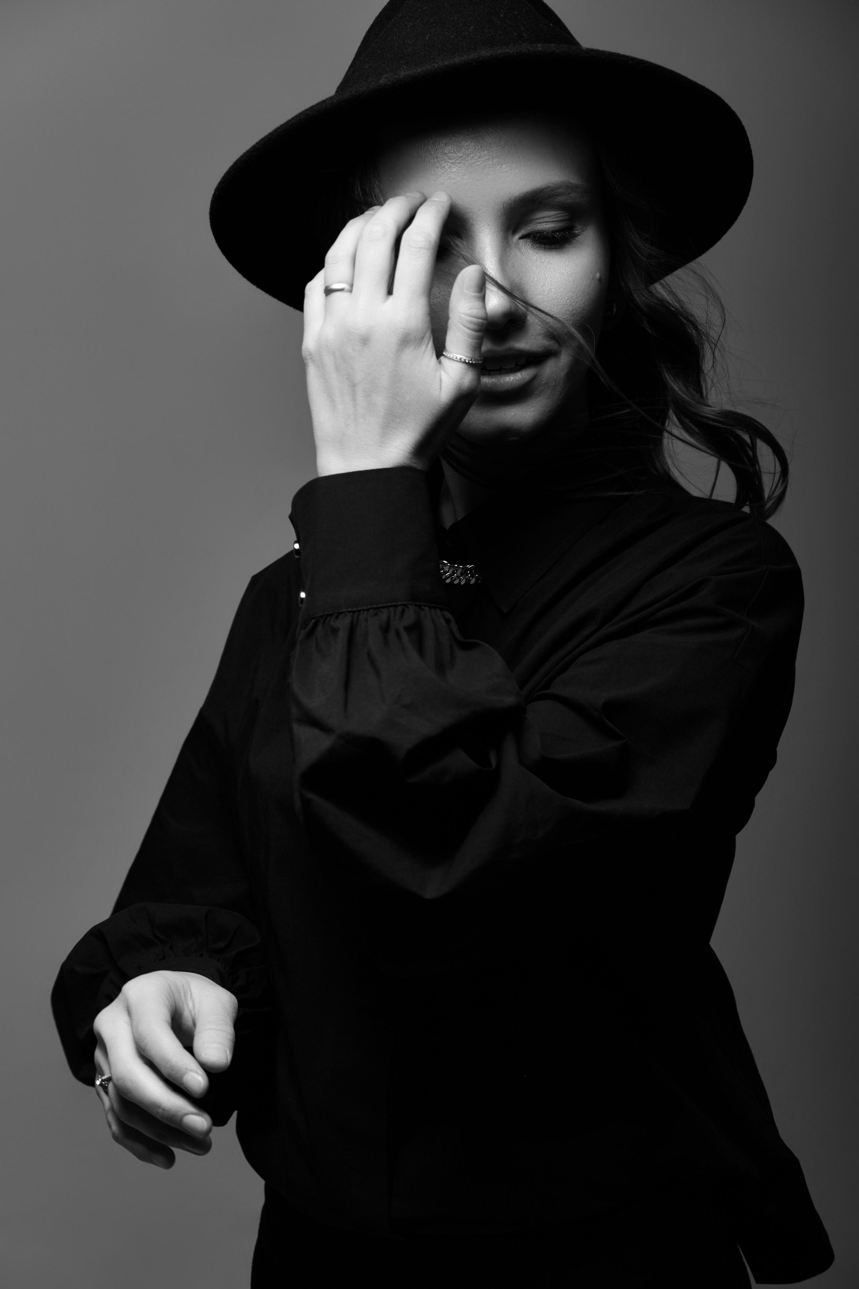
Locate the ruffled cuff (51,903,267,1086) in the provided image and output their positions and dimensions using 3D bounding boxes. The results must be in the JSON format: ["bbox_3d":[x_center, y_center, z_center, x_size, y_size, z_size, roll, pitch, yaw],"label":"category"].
[{"bbox_3d":[-0.157,0.211,1.110,0.125,0.117,0.100,-1,9,-5],"label":"ruffled cuff"}]

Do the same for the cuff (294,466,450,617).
[{"bbox_3d":[-0.033,-0.055,1.040,0.080,0.081,0.065,-6,-3,6],"label":"cuff"}]

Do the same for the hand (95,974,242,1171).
[{"bbox_3d":[-0.149,0.238,1.070,0.083,0.100,0.122,0,16,-5],"label":"hand"}]

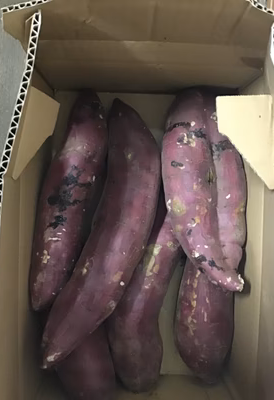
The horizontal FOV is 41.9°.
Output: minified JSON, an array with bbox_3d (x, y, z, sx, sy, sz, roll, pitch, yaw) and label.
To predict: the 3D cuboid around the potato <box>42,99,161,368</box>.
[{"bbox_3d":[-0.025,0.040,0.342,0.071,0.056,0.263,16,85,0],"label":"potato"}]

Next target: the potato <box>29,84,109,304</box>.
[{"bbox_3d":[-0.066,0.002,0.352,0.056,0.054,0.221,18,85,1],"label":"potato"}]

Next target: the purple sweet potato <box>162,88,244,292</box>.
[{"bbox_3d":[0.055,-0.005,0.345,0.057,0.049,0.199,-12,85,0],"label":"purple sweet potato"}]

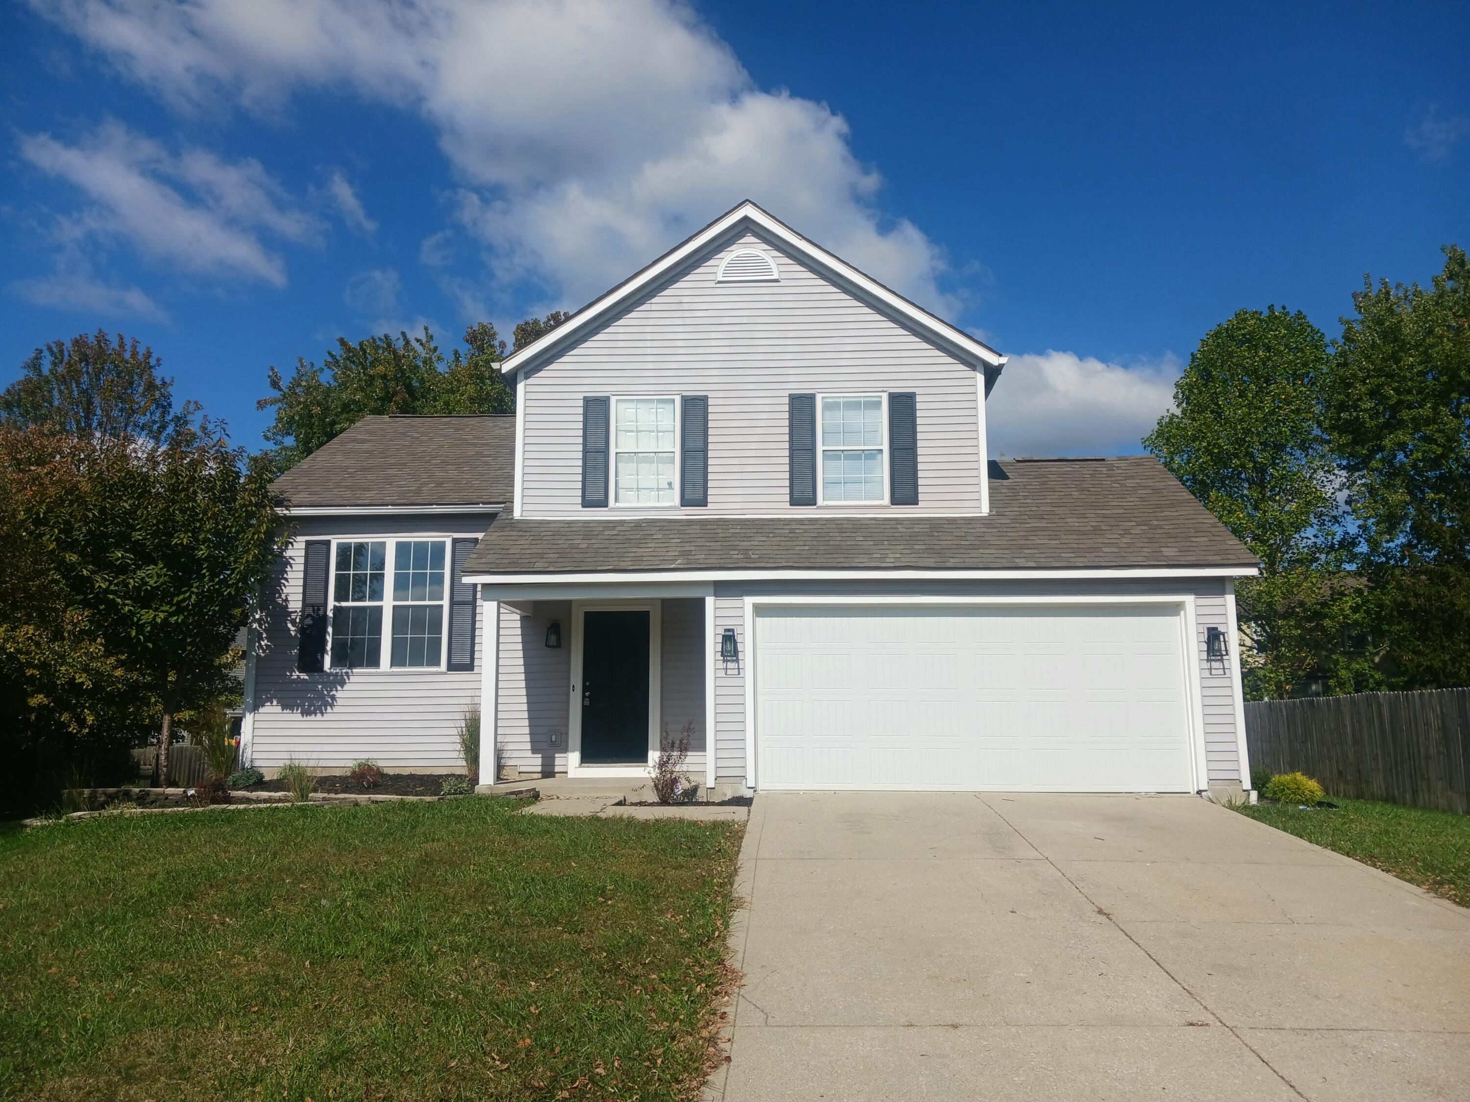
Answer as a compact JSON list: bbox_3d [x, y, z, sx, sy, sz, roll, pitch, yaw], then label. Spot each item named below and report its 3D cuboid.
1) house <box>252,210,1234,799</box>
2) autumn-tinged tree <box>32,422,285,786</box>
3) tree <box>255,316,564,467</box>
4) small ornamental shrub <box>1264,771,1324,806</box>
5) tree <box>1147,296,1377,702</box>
[{"bbox_3d":[-0.337,-0.166,19.056,12.720,7.820,11.850,0,-9,1],"label":"house"},{"bbox_3d":[-6.813,0.605,13.413,2.950,4.366,2.950,0,-9,1],"label":"autumn-tinged tree"},{"bbox_3d":[-7.684,-0.245,30.589,8.800,12.340,8.500,0,-9,1],"label":"tree"},{"bbox_3d":[6.277,2.660,12.869,0.690,0.370,0.690,0,-9,1],"label":"small ornamental shrub"},{"bbox_3d":[13.059,-0.324,28.160,6.000,11.889,6.000,0,-9,1],"label":"tree"}]

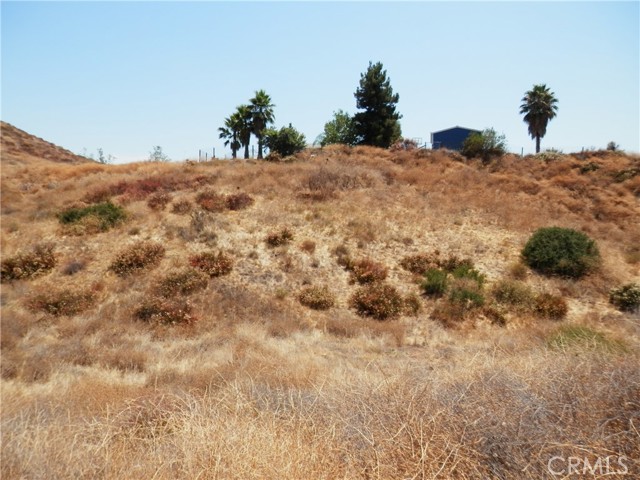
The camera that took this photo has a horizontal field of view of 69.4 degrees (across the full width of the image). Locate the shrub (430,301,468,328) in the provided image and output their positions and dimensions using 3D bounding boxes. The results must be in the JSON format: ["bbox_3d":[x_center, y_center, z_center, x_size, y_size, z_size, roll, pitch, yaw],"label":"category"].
[{"bbox_3d":[4.031,2.337,14.500,1.129,0.878,1.129,0,2,0],"label":"shrub"}]

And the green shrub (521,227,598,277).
[{"bbox_3d":[9.666,0.500,18.500,3.122,2.081,2.966,0,2,0],"label":"green shrub"}]

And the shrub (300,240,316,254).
[{"bbox_3d":[-0.498,0.325,20.000,0.692,0.606,0.692,0,2,0],"label":"shrub"}]

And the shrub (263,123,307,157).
[{"bbox_3d":[-3.210,-9.257,43.000,3.907,2.977,3.712,0,2,0],"label":"shrub"}]

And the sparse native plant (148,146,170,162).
[{"bbox_3d":[-16.668,-8.827,48.000,2.285,1.765,2.285,0,2,0],"label":"sparse native plant"}]

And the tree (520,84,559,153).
[{"bbox_3d":[21.371,-11.829,45.000,3.700,7.010,3.700,0,2,0],"label":"tree"}]

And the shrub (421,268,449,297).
[{"bbox_3d":[4.088,1.517,16.500,1.000,1.000,0.950,0,2,0],"label":"shrub"}]

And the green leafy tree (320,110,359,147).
[{"bbox_3d":[2.186,-11.186,47.000,4.678,3.966,4.678,0,2,0],"label":"green leafy tree"}]

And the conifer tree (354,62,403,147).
[{"bbox_3d":[5.723,-13.436,46.000,4.976,8.858,4.727,0,2,0],"label":"conifer tree"}]

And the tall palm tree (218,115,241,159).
[{"bbox_3d":[-8.811,-10.028,45.000,2.142,4.381,2.142,0,2,0],"label":"tall palm tree"}]

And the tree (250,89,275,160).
[{"bbox_3d":[-5.598,-11.196,45.000,2.337,6.718,2.337,0,2,0],"label":"tree"}]

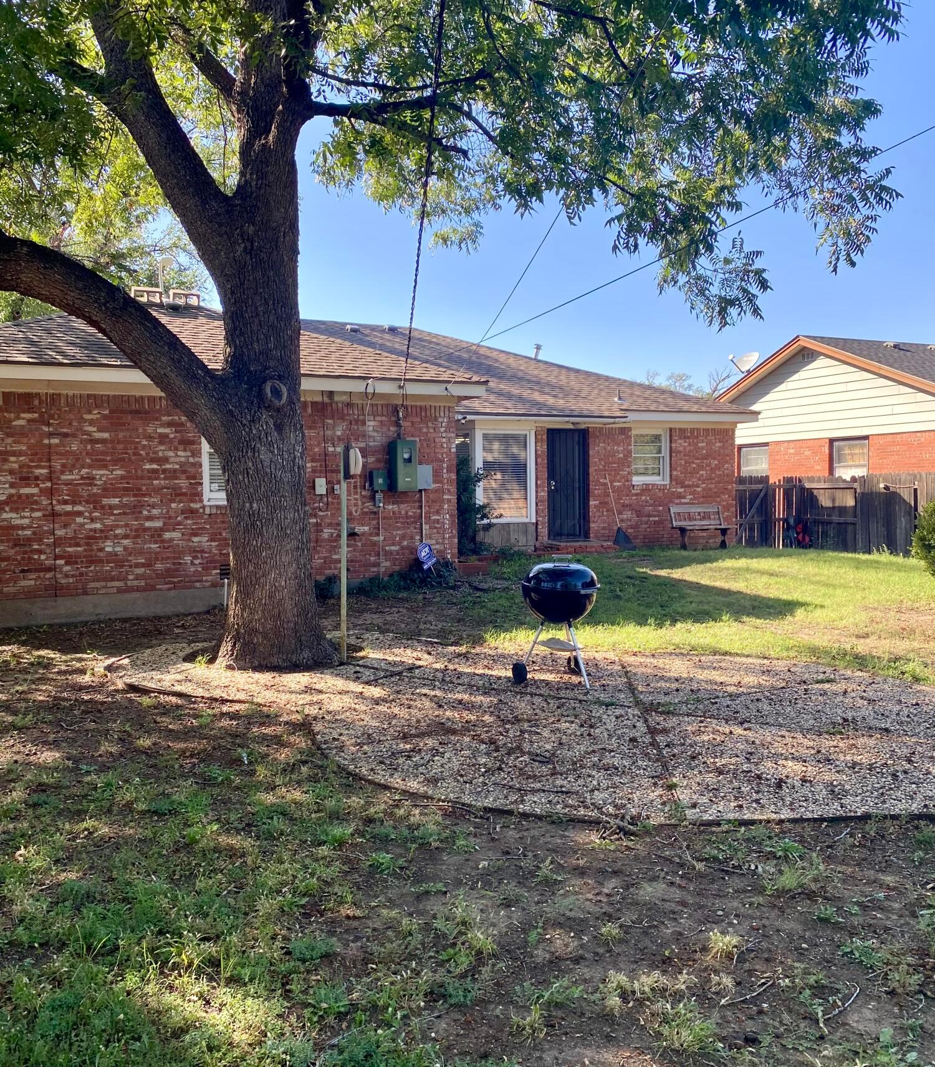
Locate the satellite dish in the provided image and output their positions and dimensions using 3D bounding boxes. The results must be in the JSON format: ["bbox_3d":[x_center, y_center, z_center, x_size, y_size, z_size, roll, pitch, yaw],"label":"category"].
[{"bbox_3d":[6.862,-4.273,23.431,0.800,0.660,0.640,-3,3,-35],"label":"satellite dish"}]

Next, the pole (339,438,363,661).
[{"bbox_3d":[-0.982,0.176,7.908,0.183,1.842,0.100,0,3,6],"label":"pole"}]

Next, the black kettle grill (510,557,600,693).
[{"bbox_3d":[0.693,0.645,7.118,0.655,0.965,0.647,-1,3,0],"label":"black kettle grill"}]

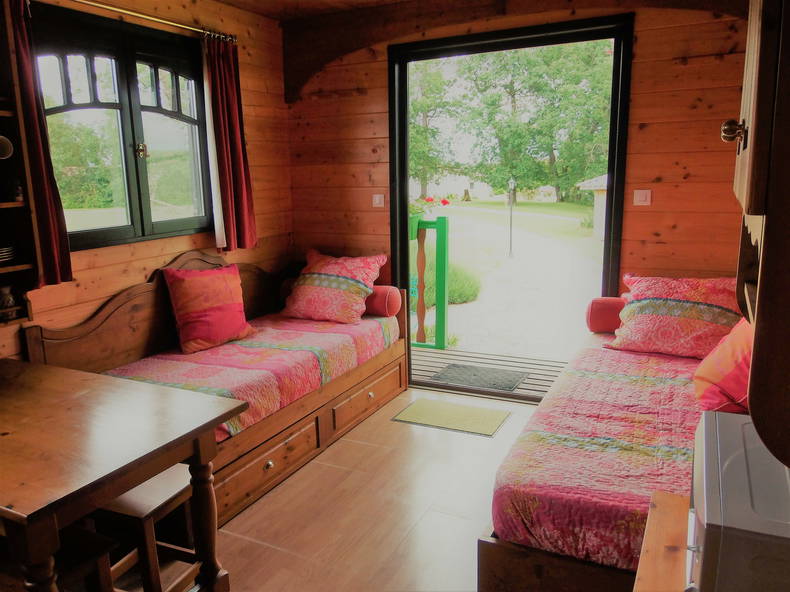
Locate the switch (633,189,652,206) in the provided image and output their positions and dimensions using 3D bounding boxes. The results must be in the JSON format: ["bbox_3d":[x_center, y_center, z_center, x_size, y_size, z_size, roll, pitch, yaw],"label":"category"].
[{"bbox_3d":[1.307,-0.517,3.133,0.080,0.080,0.015,5,13,27],"label":"switch"}]

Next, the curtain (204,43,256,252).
[{"bbox_3d":[-0.987,-0.882,3.534,0.100,1.230,0.320,5,13,27],"label":"curtain"}]

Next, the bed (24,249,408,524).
[{"bbox_3d":[-0.770,0.274,3.271,0.910,1.020,1.960,5,13,27],"label":"bed"}]

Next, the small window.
[{"bbox_3d":[-1.332,-0.822,2.999,0.080,1.080,1.020,5,13,27],"label":"small window"}]

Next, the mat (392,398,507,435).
[{"bbox_3d":[0.344,0.711,3.537,0.600,0.010,0.375,5,13,27],"label":"mat"}]

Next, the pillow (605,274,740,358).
[{"bbox_3d":[1.389,0.089,2.940,0.580,0.500,0.170,5,-30,27],"label":"pillow"}]

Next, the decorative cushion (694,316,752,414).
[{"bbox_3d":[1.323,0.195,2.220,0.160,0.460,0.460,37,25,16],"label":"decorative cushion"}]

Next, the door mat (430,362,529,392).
[{"bbox_3d":[0.622,0.581,4.302,0.600,0.015,0.380,5,13,27],"label":"door mat"}]

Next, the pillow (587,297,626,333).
[{"bbox_3d":[1.368,0.124,3.125,0.680,0.195,0.195,5,13,27],"label":"pillow"}]

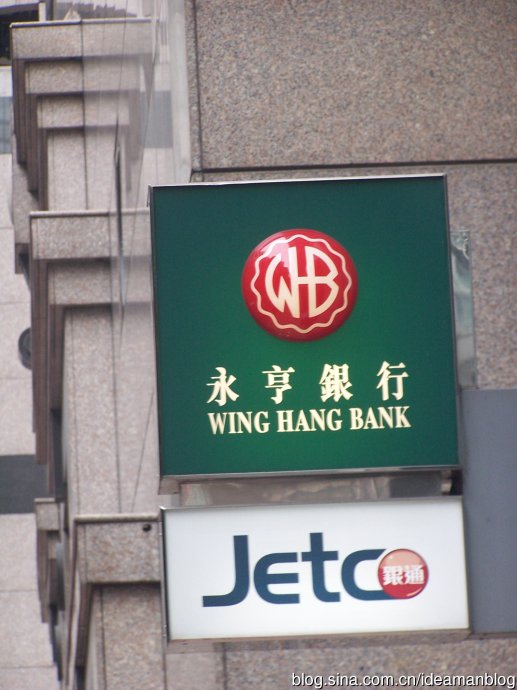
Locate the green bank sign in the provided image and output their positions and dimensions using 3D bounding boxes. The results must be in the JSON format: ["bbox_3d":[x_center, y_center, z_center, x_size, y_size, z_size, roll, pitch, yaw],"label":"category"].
[{"bbox_3d":[0.164,-0.039,12.260,1.080,1.086,0.250,-2,-12,-2],"label":"green bank sign"}]

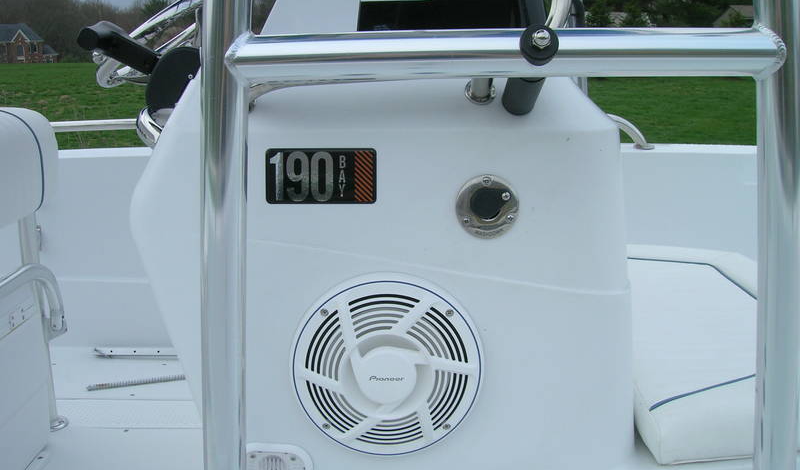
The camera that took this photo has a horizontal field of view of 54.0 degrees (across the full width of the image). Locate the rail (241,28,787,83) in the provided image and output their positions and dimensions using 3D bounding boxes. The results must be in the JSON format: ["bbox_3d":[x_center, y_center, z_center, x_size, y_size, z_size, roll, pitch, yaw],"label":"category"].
[{"bbox_3d":[0.085,-0.145,0.633,0.449,0.039,0.039,-1,14,0],"label":"rail"}]

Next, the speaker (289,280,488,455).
[{"bbox_3d":[-0.012,0.125,0.732,0.184,0.184,0.030,-1,14,-1],"label":"speaker"}]

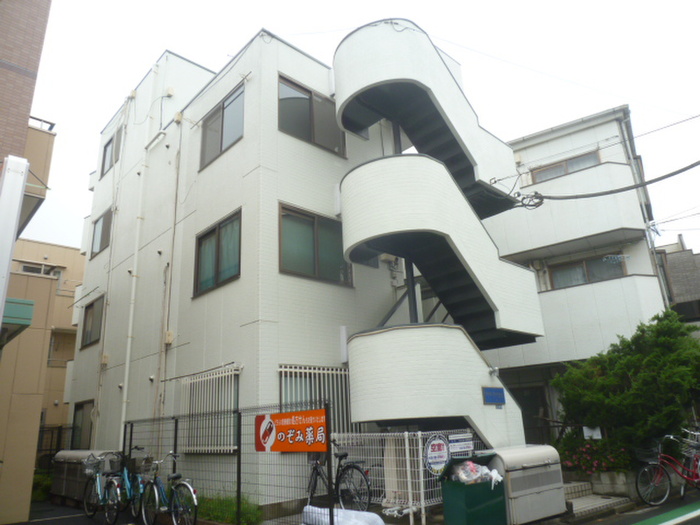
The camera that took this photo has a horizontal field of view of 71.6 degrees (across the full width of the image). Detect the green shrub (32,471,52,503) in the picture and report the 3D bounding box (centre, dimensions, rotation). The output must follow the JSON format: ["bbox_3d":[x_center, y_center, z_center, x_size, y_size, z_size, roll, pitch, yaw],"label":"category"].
[{"bbox_3d":[-6.810,4.926,10.827,0.650,0.680,0.600,7,-20,-30],"label":"green shrub"}]

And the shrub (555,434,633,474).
[{"bbox_3d":[4.381,3.371,8.735,0.800,0.660,1.200,13,-23,-43],"label":"shrub"}]

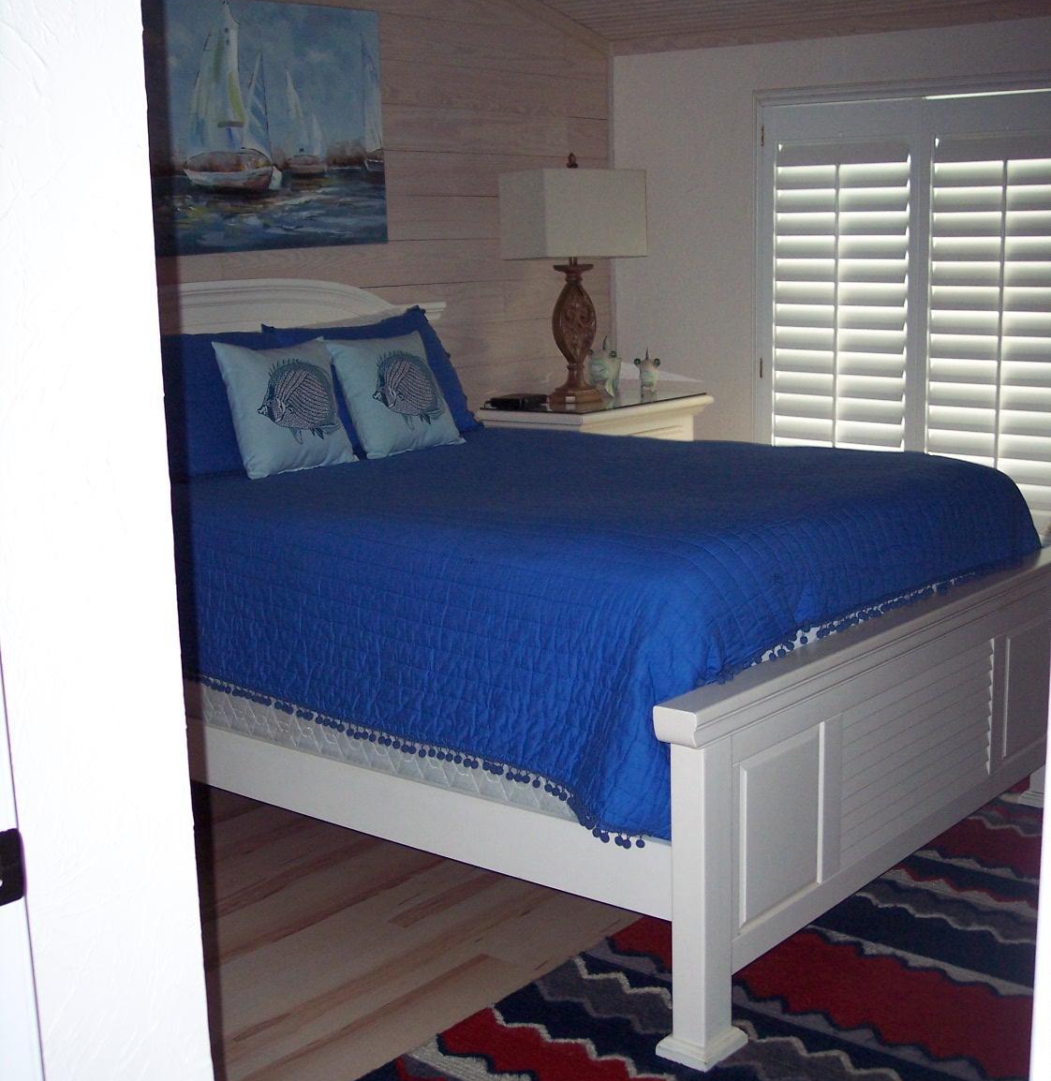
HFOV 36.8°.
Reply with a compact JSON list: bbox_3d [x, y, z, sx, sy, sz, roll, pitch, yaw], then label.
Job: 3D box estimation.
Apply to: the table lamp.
[{"bbox_3d":[0.175,-0.882,5.340,0.465,0.826,0.230,-11,14,-41],"label":"table lamp"}]

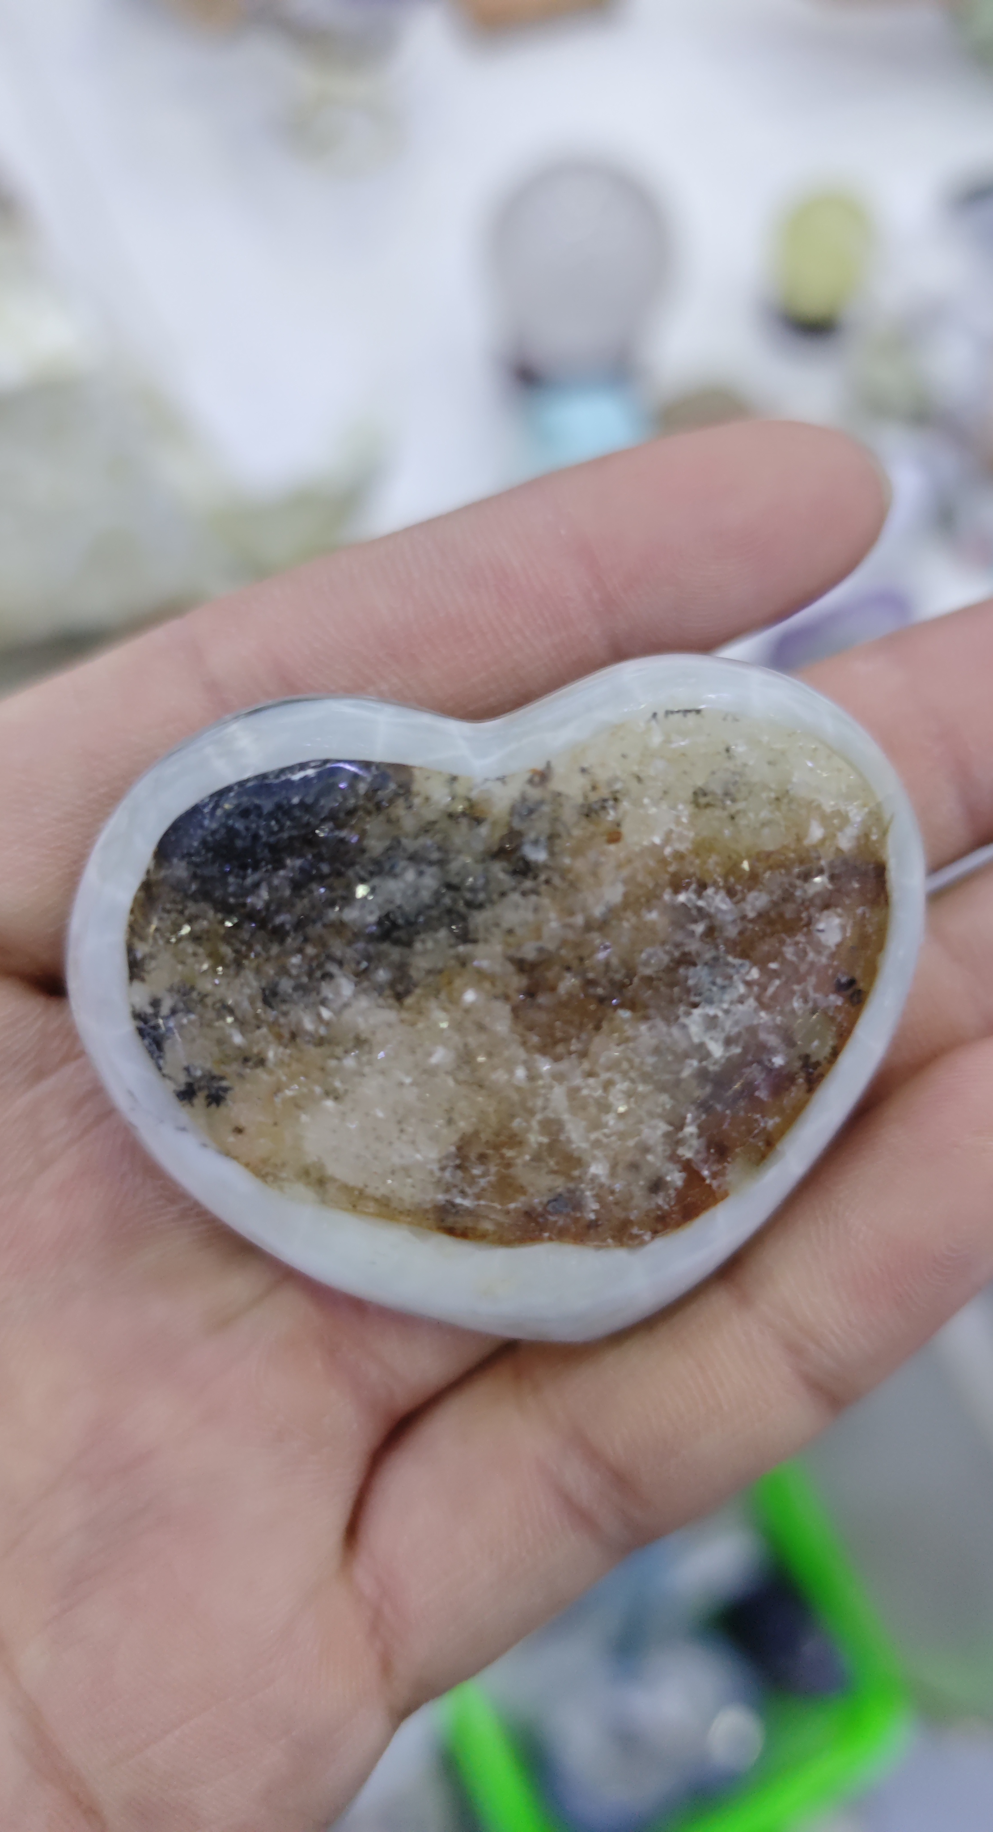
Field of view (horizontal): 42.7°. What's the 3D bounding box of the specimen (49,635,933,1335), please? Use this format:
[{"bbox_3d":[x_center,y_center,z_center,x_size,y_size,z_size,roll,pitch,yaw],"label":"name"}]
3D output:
[{"bbox_3d":[0.001,0.005,0.096,0.063,0.021,0.049,-8,73,-2],"label":"specimen"}]

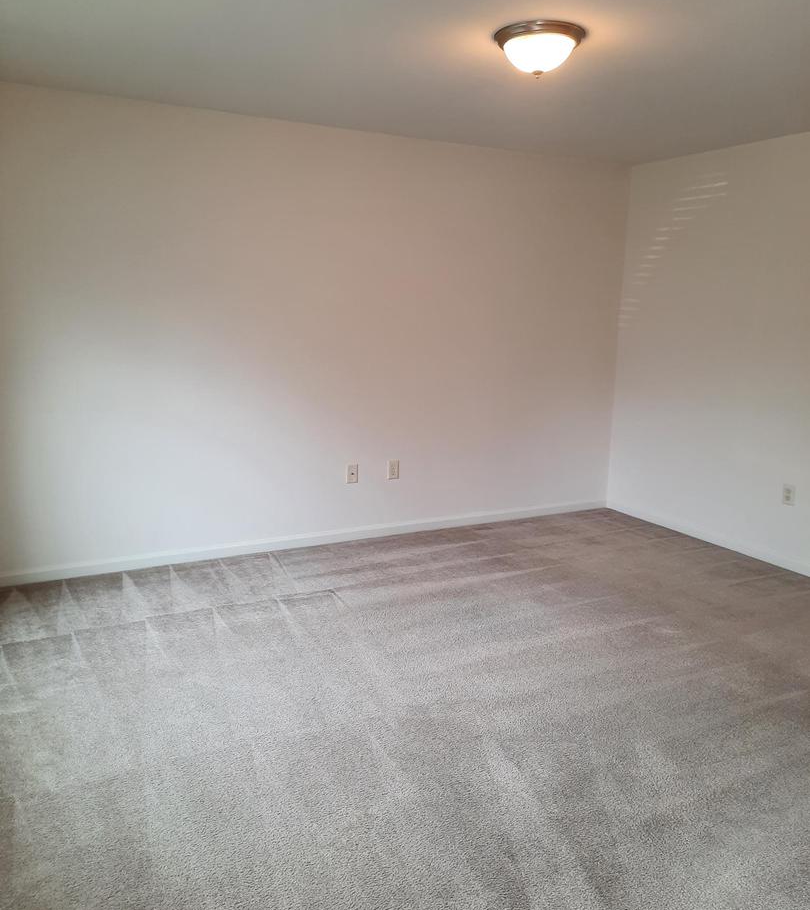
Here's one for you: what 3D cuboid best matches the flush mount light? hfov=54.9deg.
[{"bbox_3d":[0.491,-1.457,2.860,0.330,0.142,0.330,1,11,0],"label":"flush mount light"}]

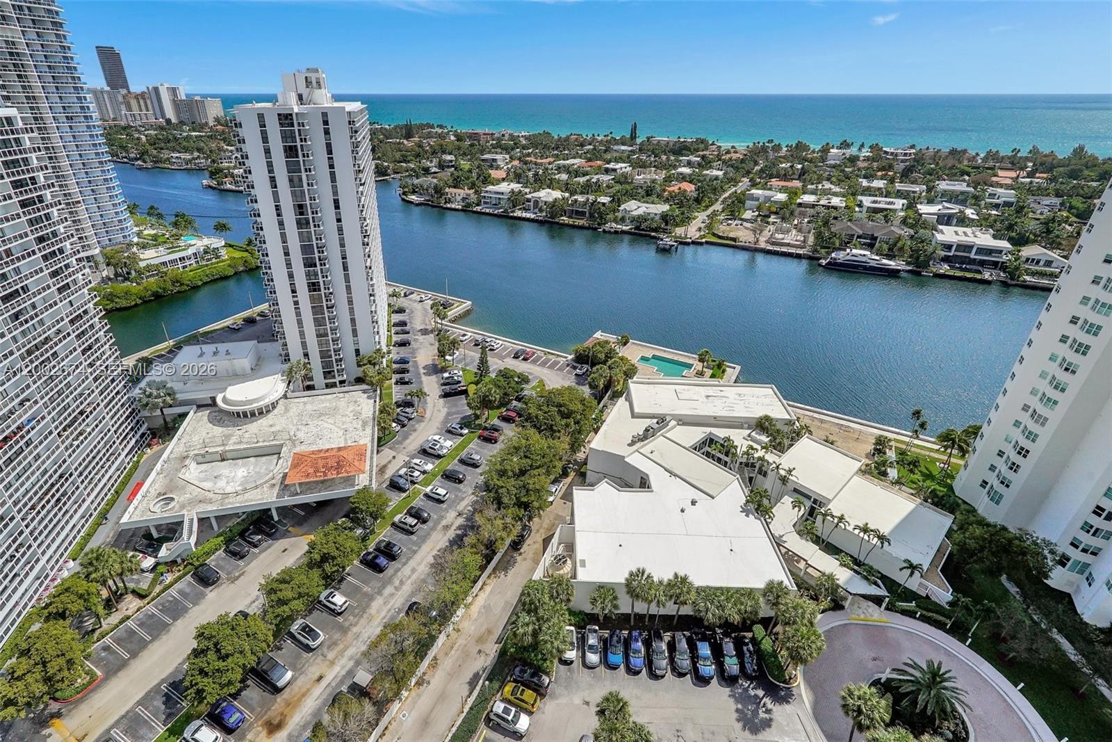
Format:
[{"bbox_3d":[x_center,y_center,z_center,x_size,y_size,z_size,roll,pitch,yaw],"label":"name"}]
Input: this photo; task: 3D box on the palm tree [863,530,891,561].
[{"bbox_3d":[49.712,27.346,76.891,3.200,6.800,3.200,0,29,0],"label":"palm tree"}]

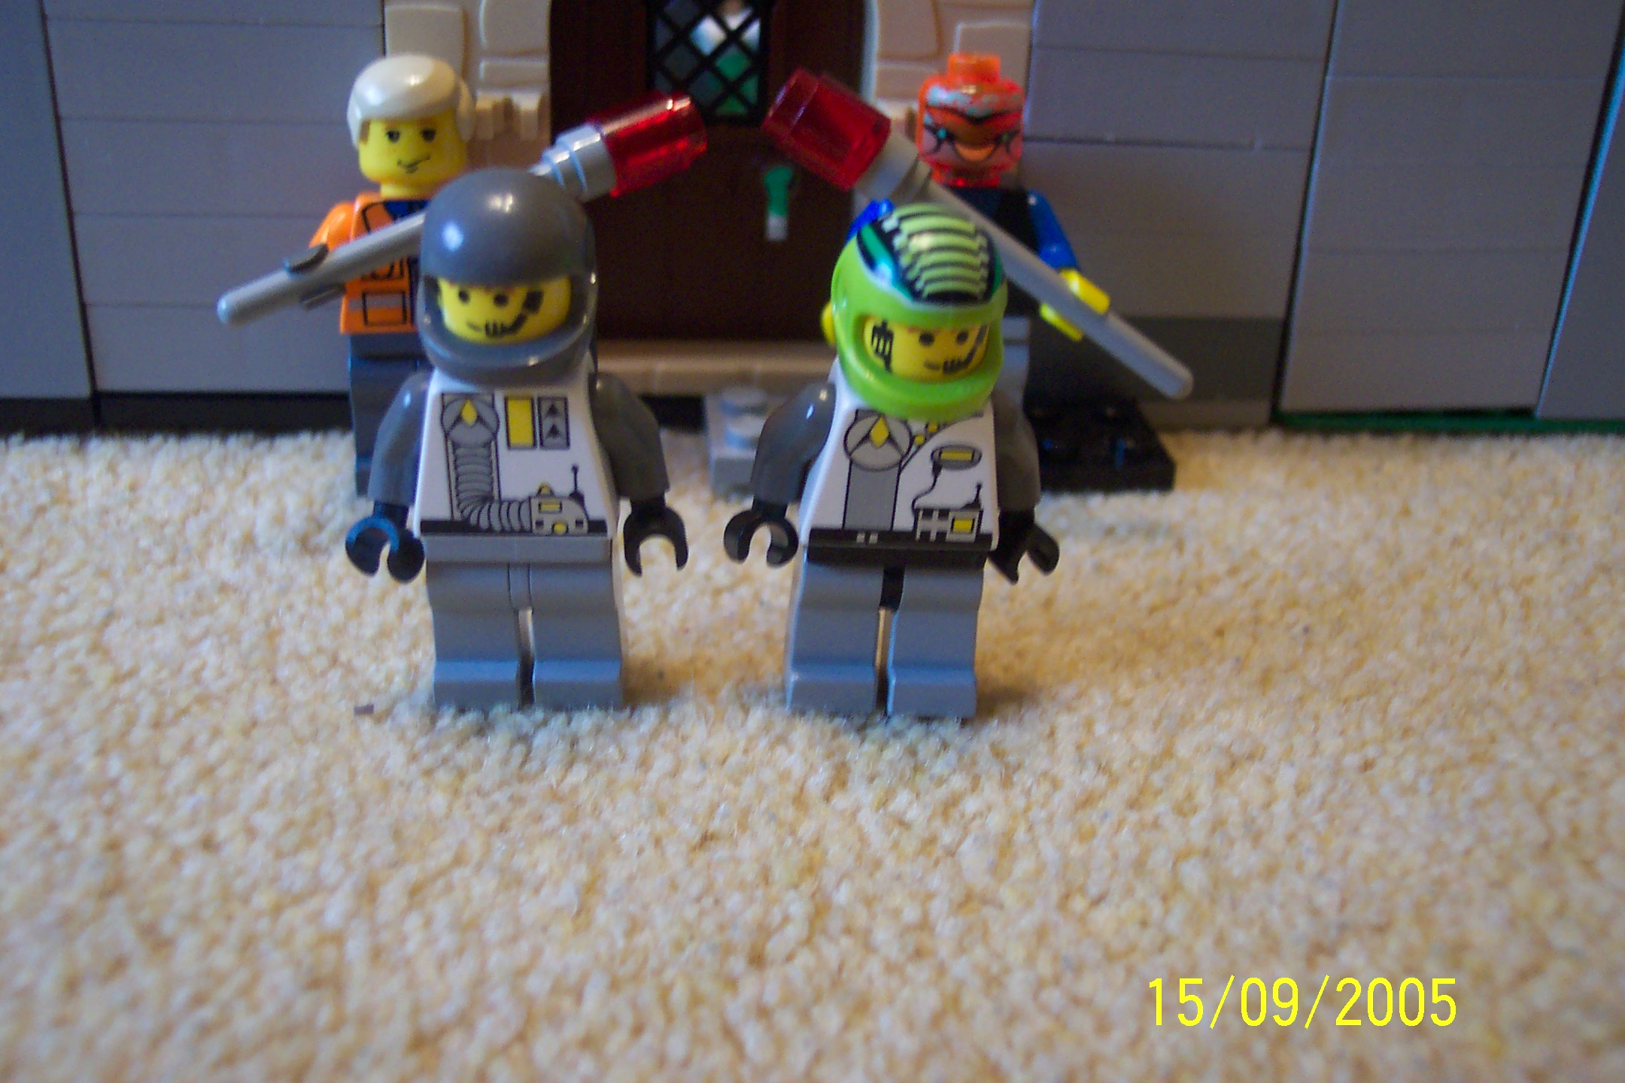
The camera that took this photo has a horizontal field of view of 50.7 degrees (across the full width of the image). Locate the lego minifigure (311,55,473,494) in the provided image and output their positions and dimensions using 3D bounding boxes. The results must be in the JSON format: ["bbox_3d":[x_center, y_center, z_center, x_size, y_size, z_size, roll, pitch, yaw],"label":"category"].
[{"bbox_3d":[-0.039,-0.026,0.169,0.025,0.042,0.017,-3,28,-10],"label":"lego minifigure"}]

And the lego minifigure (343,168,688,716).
[{"bbox_3d":[-0.023,-0.008,0.139,0.026,0.044,0.017,0,28,-2],"label":"lego minifigure"}]

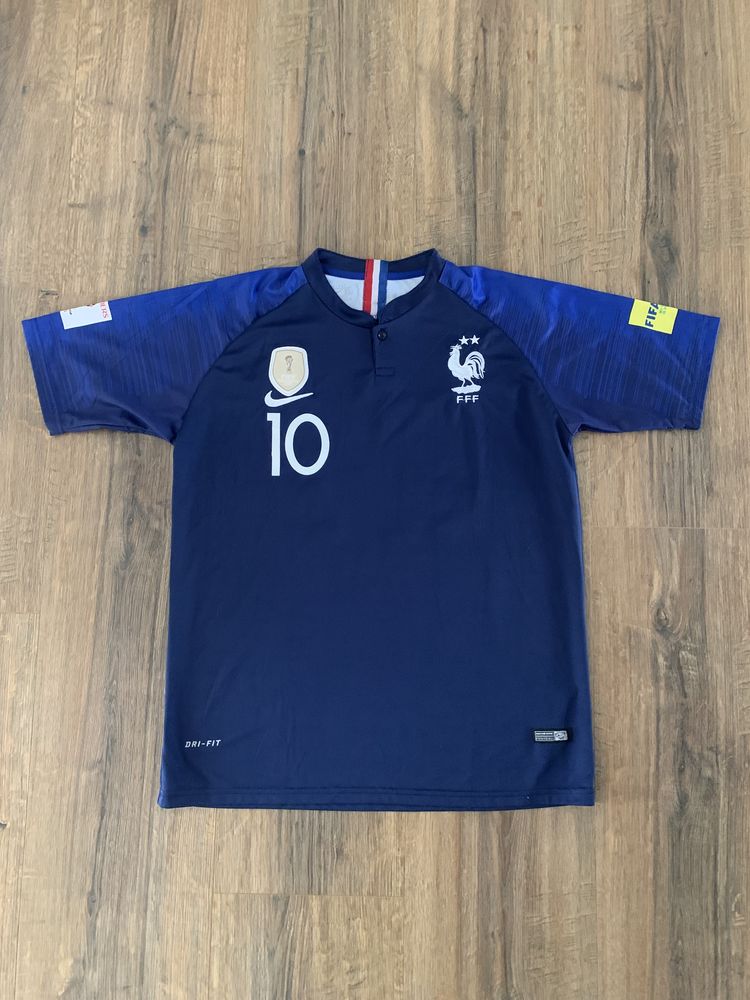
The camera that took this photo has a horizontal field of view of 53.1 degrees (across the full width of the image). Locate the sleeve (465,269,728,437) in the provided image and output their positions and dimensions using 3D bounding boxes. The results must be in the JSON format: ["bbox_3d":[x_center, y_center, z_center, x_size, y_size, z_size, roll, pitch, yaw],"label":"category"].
[{"bbox_3d":[0.263,-0.187,0.979,0.349,0.023,0.198,14,83,1],"label":"sleeve"}]

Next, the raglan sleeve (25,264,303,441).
[{"bbox_3d":[-0.258,-0.176,0.969,0.364,0.023,0.198,-12,83,-2],"label":"raglan sleeve"}]

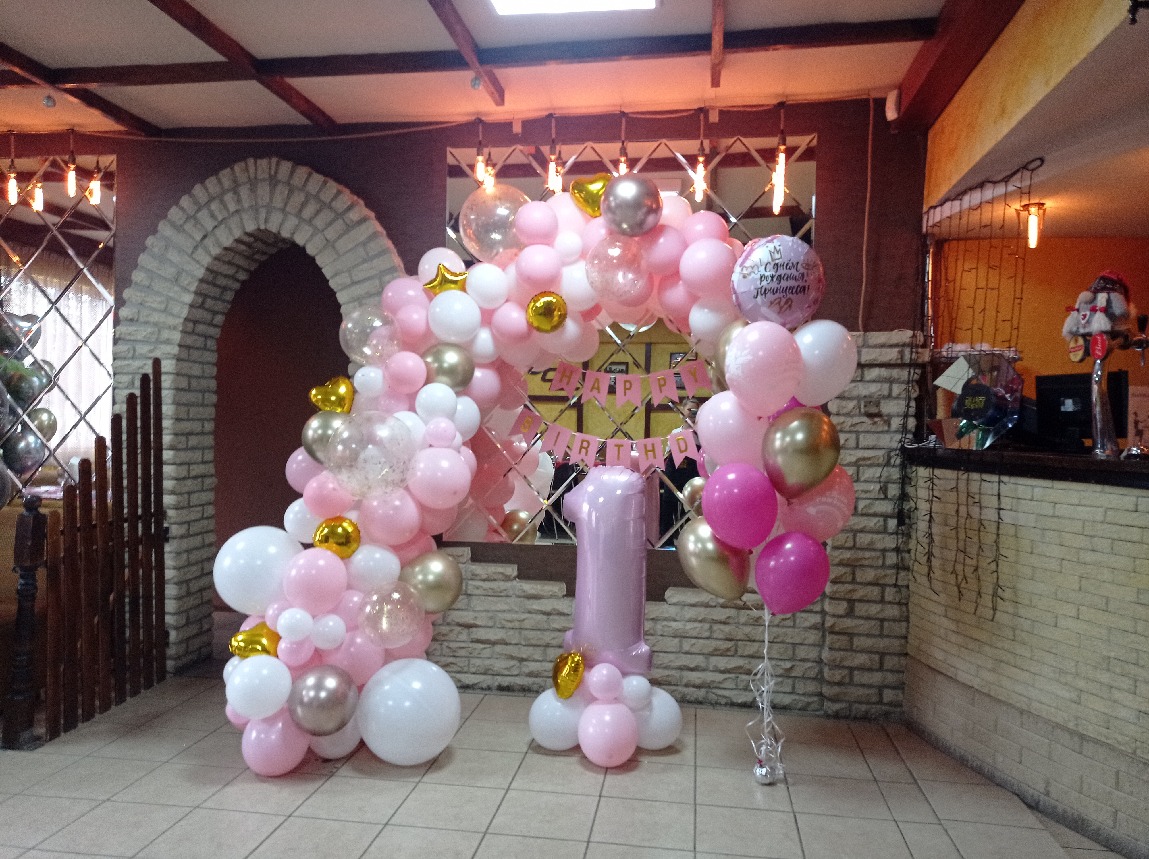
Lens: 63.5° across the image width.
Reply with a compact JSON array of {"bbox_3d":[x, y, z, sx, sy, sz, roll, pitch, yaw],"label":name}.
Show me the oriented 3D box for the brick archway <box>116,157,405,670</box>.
[{"bbox_3d":[-1.507,-0.050,4.687,1.536,2.535,0.386,2,1,8],"label":"brick archway"}]

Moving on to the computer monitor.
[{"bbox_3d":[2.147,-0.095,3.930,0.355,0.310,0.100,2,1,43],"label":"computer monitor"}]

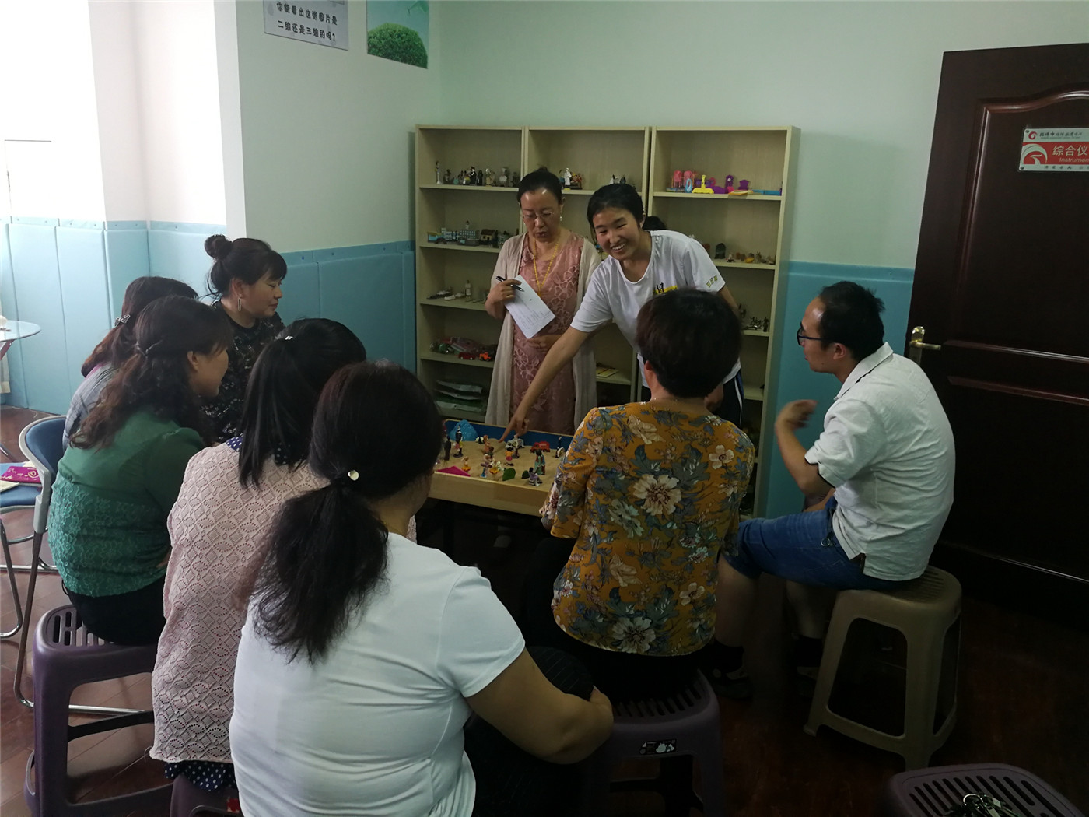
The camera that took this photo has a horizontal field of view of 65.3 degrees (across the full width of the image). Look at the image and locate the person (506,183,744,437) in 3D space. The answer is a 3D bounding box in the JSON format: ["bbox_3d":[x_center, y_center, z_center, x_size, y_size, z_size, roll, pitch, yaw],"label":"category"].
[{"bbox_3d":[0.309,0.050,2.910,0.760,1.560,0.500,6,14,20],"label":"person"}]

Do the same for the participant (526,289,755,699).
[{"bbox_3d":[0.189,0.371,2.020,0.500,1.320,0.680,-1,13,-11],"label":"participant"}]

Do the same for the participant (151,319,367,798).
[{"bbox_3d":[-0.403,0.429,1.811,0.500,1.265,0.720,8,14,26],"label":"participant"}]

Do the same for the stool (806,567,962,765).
[{"bbox_3d":[0.999,0.735,2.486,0.345,0.450,0.310,9,15,30],"label":"stool"}]

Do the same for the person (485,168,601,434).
[{"bbox_3d":[-0.009,-0.047,3.167,0.460,1.620,0.360,4,13,10],"label":"person"}]

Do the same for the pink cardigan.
[{"bbox_3d":[-0.480,0.328,1.666,0.470,0.560,0.340,8,14,26],"label":"pink cardigan"}]

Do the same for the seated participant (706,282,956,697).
[{"bbox_3d":[0.832,0.299,2.445,0.700,1.310,0.500,8,14,26],"label":"seated participant"}]

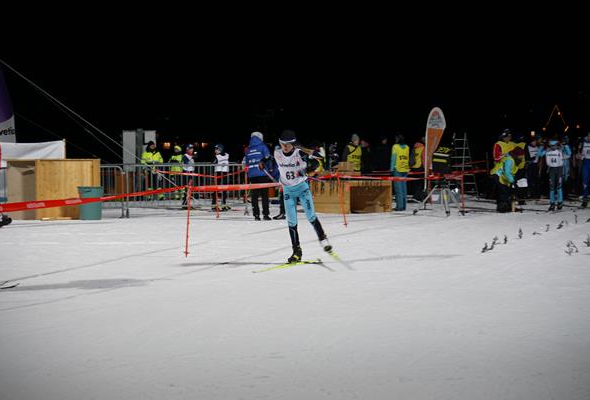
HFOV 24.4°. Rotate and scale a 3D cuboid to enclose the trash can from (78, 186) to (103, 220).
[{"bbox_3d":[-4.177,0.059,27.913,0.530,0.670,0.530,0,2,0],"label":"trash can"}]

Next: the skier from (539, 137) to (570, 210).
[{"bbox_3d":[6.178,-0.612,32.596,0.620,1.740,0.420,0,2,9],"label":"skier"}]

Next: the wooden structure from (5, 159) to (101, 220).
[{"bbox_3d":[-5.037,-0.244,28.505,1.900,1.240,1.000,0,2,-3],"label":"wooden structure"}]

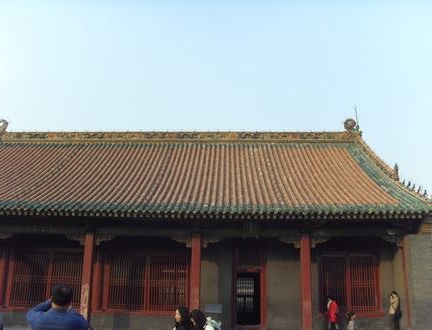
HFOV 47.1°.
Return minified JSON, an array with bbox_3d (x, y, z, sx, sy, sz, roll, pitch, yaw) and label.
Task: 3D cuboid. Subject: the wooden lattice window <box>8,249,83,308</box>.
[{"bbox_3d":[-7.090,4.871,21.181,3.585,2.502,0.150,0,-14,2],"label":"wooden lattice window"}]

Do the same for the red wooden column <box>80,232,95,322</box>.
[{"bbox_3d":[-4.981,4.430,18.947,0.350,3.572,0.350,0,-14,2],"label":"red wooden column"}]

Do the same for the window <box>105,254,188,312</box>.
[{"bbox_3d":[-2.940,5.005,20.989,3.543,2.417,0.150,0,-14,2],"label":"window"}]

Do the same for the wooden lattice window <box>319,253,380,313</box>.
[{"bbox_3d":[5.578,4.927,20.685,2.599,2.471,0.150,0,-14,2],"label":"wooden lattice window"}]

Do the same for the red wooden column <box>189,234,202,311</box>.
[{"bbox_3d":[-0.794,4.448,18.783,0.350,3.538,0.350,0,-14,2],"label":"red wooden column"}]

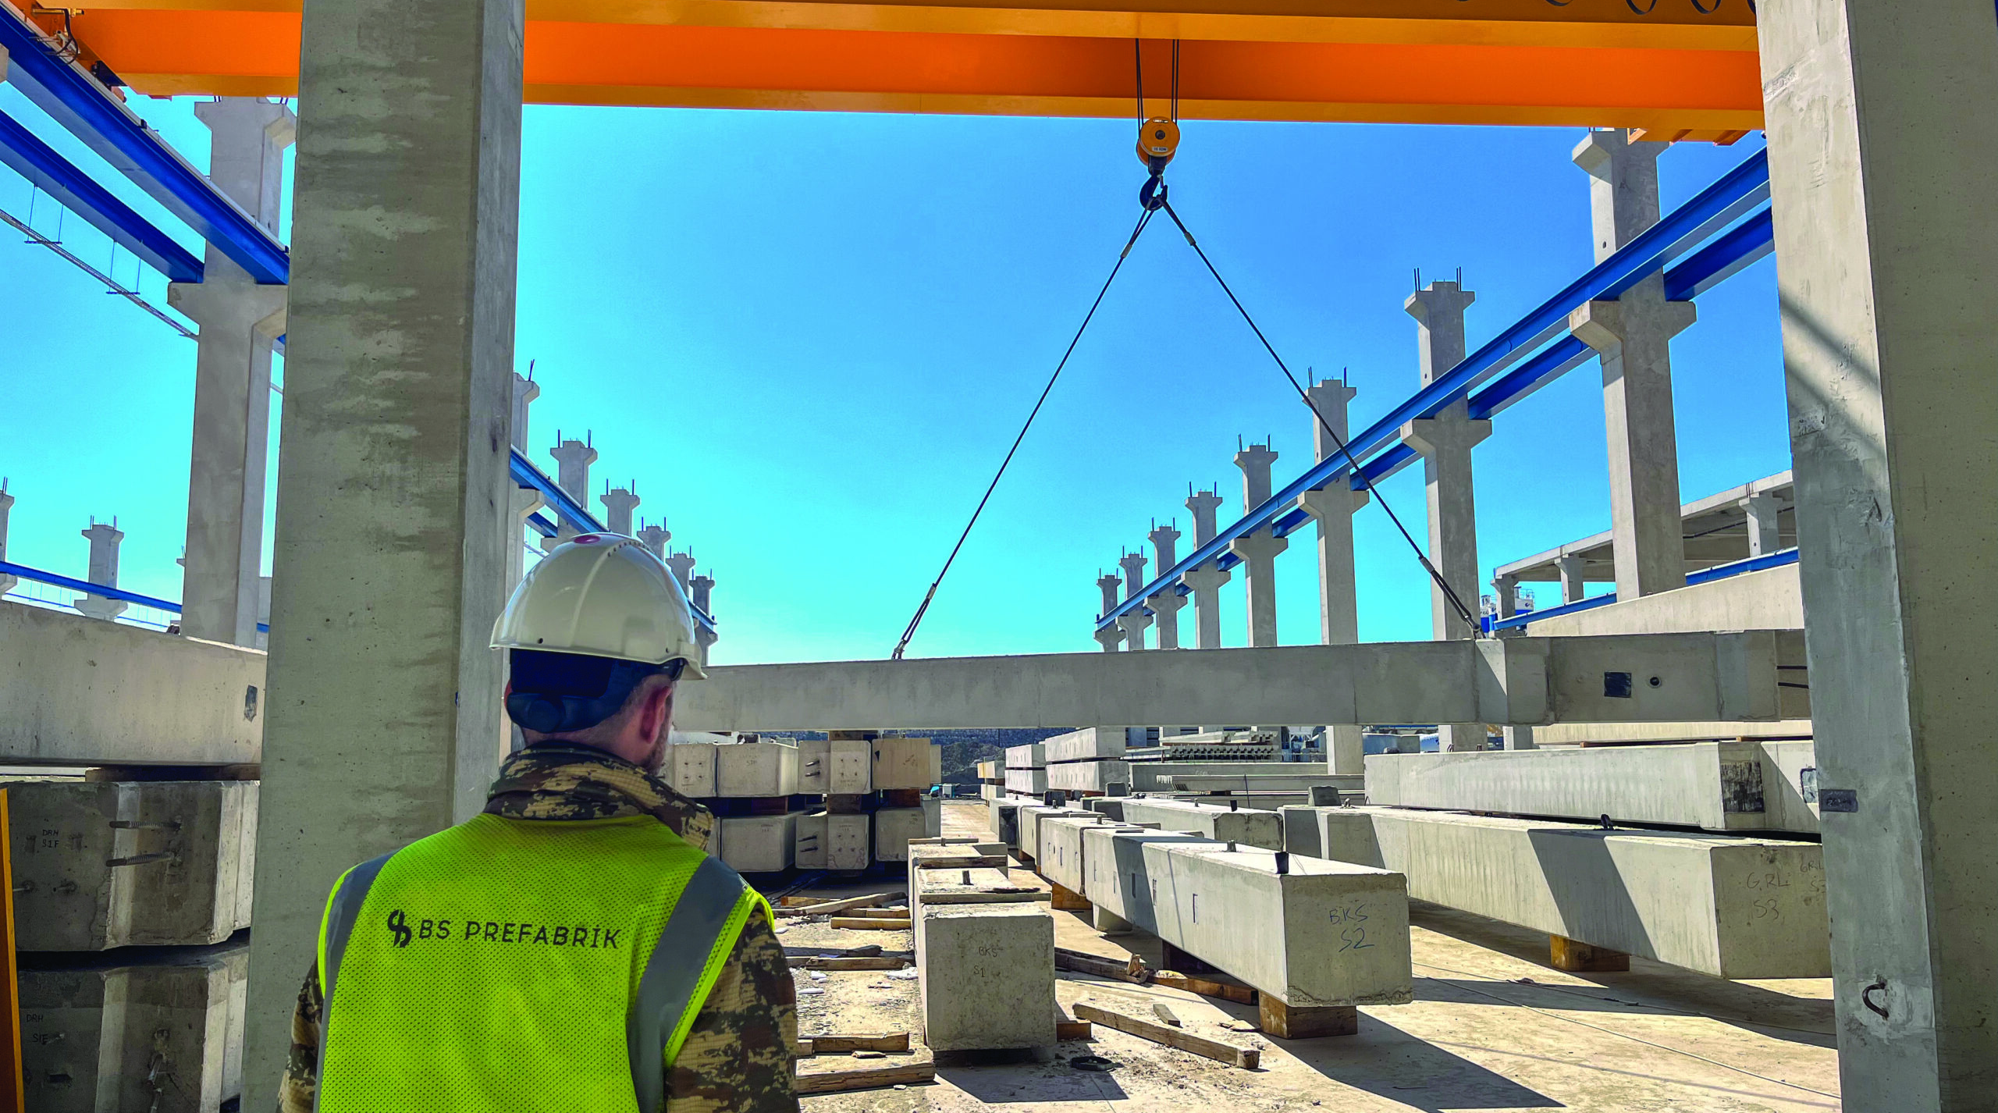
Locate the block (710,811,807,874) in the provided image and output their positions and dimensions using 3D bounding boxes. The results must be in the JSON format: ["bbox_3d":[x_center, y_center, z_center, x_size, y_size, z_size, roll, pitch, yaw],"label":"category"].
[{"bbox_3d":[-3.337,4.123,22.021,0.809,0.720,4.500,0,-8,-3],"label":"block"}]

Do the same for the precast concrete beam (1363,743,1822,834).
[{"bbox_3d":[5.059,2.051,13.627,0.500,0.594,9.469,0,-8,-4],"label":"precast concrete beam"}]

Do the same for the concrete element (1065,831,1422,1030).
[{"bbox_3d":[1.637,2.761,12.425,0.730,0.728,7.332,0,-8,-6],"label":"concrete element"}]

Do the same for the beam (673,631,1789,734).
[{"bbox_3d":[1.485,1.396,15.595,12.269,0.745,0.500,-4,-9,29],"label":"beam"}]

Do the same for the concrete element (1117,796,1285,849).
[{"bbox_3d":[2.506,3.685,19.930,0.745,0.740,7.800,0,-8,-3],"label":"concrete element"}]

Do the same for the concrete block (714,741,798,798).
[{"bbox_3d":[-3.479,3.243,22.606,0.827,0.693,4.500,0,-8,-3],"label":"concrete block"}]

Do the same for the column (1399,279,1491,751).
[{"bbox_3d":[9.108,0.019,30.071,1.623,11.260,0.680,0,-8,-4],"label":"column"}]

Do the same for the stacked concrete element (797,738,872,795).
[{"bbox_3d":[-2.266,2.940,20.831,0.970,0.710,1.300,0,-8,-4],"label":"stacked concrete element"}]

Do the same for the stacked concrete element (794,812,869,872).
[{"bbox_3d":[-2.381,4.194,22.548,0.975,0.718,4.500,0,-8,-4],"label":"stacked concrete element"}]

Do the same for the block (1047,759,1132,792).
[{"bbox_3d":[2.370,6.063,41.519,0.700,0.700,11.300,0,-8,-4],"label":"block"}]

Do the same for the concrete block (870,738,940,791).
[{"bbox_3d":[-1.360,2.963,21.305,0.830,0.680,1.300,0,-8,-4],"label":"concrete block"}]

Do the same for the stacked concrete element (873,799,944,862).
[{"bbox_3d":[-1.382,3.966,21.462,0.740,0.710,1.300,0,-8,-4],"label":"stacked concrete element"}]

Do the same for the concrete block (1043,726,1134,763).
[{"bbox_3d":[2.286,5.264,41.324,0.700,0.710,11.500,0,-8,-4],"label":"concrete block"}]

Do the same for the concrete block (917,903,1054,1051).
[{"bbox_3d":[-0.069,2.333,8.464,0.672,0.673,1.000,0,-8,-4],"label":"concrete block"}]

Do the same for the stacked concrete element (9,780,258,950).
[{"bbox_3d":[-3.861,1.397,6.964,0.870,0.690,1.500,0,-8,-4],"label":"stacked concrete element"}]

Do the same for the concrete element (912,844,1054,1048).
[{"bbox_3d":[-0.301,2.803,11.722,0.675,0.674,7.600,0,-8,-4],"label":"concrete element"}]

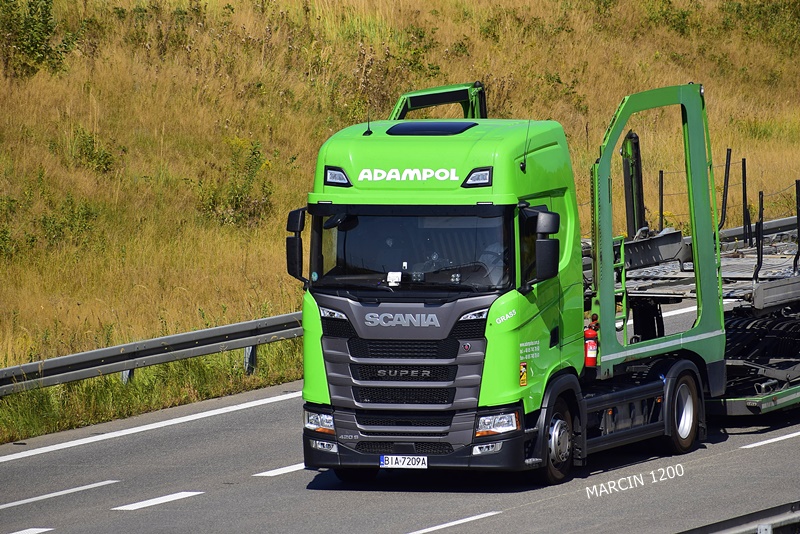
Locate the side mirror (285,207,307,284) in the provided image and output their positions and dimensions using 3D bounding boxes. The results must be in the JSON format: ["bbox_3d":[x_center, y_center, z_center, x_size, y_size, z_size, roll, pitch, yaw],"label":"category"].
[{"bbox_3d":[-1.077,-0.218,75.965,0.270,0.780,0.220,0,4,22],"label":"side mirror"}]

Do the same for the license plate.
[{"bbox_3d":[0.040,1.993,75.048,0.520,0.114,0.020,0,4,22],"label":"license plate"}]

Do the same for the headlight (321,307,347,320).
[{"bbox_3d":[-0.683,0.472,75.367,0.310,0.150,0.100,1,4,25],"label":"headlight"}]

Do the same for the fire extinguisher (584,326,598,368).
[{"bbox_3d":[2.002,0.849,76.929,0.140,0.440,0.140,-1,3,-6],"label":"fire extinguisher"}]

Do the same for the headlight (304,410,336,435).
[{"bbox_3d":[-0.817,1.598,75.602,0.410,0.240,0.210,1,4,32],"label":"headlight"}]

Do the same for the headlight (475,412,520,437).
[{"bbox_3d":[1.004,1.612,74.875,0.420,0.240,0.220,0,3,12],"label":"headlight"}]

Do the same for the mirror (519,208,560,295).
[{"bbox_3d":[1.438,-0.166,74.930,0.320,0.860,0.260,0,4,22],"label":"mirror"}]

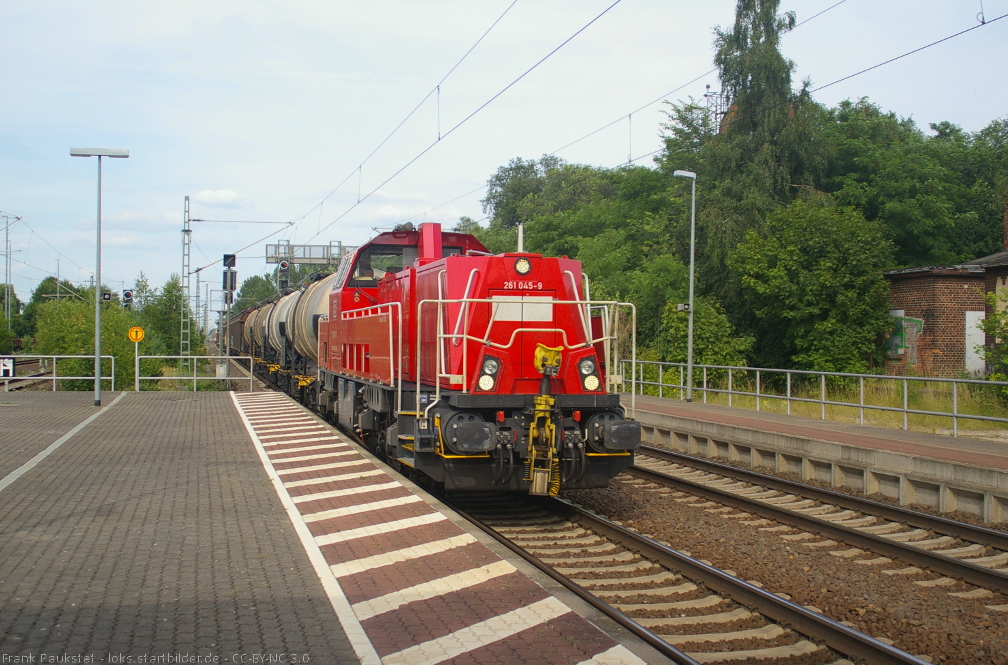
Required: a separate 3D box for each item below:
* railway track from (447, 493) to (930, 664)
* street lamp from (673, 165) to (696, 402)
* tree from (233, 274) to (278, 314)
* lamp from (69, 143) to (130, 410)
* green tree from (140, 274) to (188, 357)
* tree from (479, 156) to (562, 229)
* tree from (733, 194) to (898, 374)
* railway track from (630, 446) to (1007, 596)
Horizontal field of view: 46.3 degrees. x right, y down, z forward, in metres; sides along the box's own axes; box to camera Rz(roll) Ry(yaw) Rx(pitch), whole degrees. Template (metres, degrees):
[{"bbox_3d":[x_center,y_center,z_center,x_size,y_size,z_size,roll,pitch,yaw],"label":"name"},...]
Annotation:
[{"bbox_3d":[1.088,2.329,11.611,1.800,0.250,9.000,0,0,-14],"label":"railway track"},{"bbox_3d":[4.842,-1.231,31.400,0.650,6.140,0.250,0,0,-14],"label":"street lamp"},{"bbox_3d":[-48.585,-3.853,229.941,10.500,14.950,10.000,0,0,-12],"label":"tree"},{"bbox_3d":[-9.660,-1.316,28.116,1.340,6.150,0.250,0,0,-14],"label":"lamp"},{"bbox_3d":[-20.839,-0.552,71.976,3.300,5.990,3.300,0,0,-16],"label":"green tree"},{"bbox_3d":[1.183,-4.834,77.945,7.000,13.920,7.000,0,0,1],"label":"tree"},{"bbox_3d":[9.774,-1.181,37.476,5.400,6.170,5.200,0,0,15],"label":"tree"},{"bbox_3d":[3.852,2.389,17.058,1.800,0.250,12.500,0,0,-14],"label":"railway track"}]

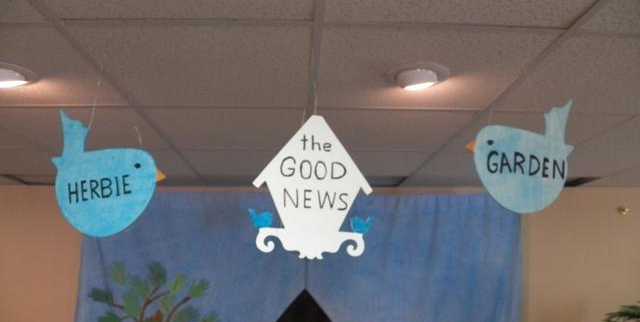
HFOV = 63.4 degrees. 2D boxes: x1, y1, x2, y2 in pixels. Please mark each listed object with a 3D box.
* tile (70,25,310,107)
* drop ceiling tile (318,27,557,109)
[{"bbox_3d":[-0.321,-0.260,1.494,0.600,0.020,0.600,0,-13,-2],"label":"tile"},{"bbox_3d":[0.289,-0.257,1.519,0.600,0.020,0.600,0,-13,-2],"label":"drop ceiling tile"}]

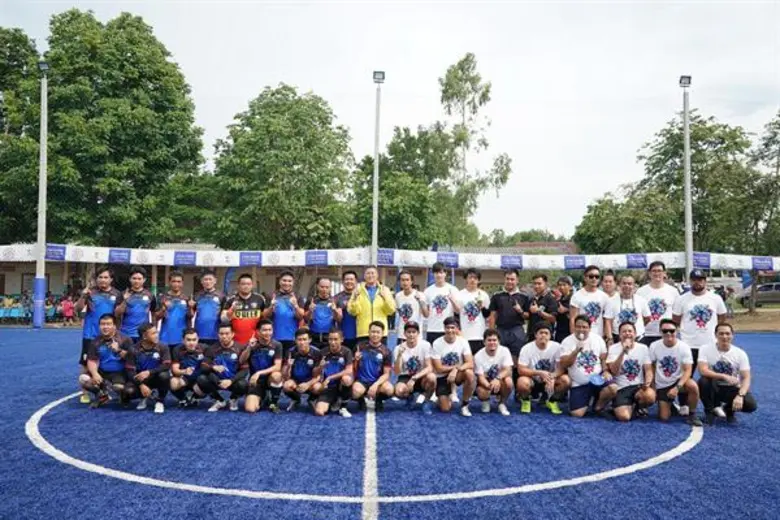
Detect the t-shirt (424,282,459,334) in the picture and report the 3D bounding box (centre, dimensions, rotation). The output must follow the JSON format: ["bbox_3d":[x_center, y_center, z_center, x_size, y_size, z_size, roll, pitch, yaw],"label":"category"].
[{"bbox_3d":[0.675,0.623,7.950,0.450,0.660,0.280,0,-2,5],"label":"t-shirt"}]

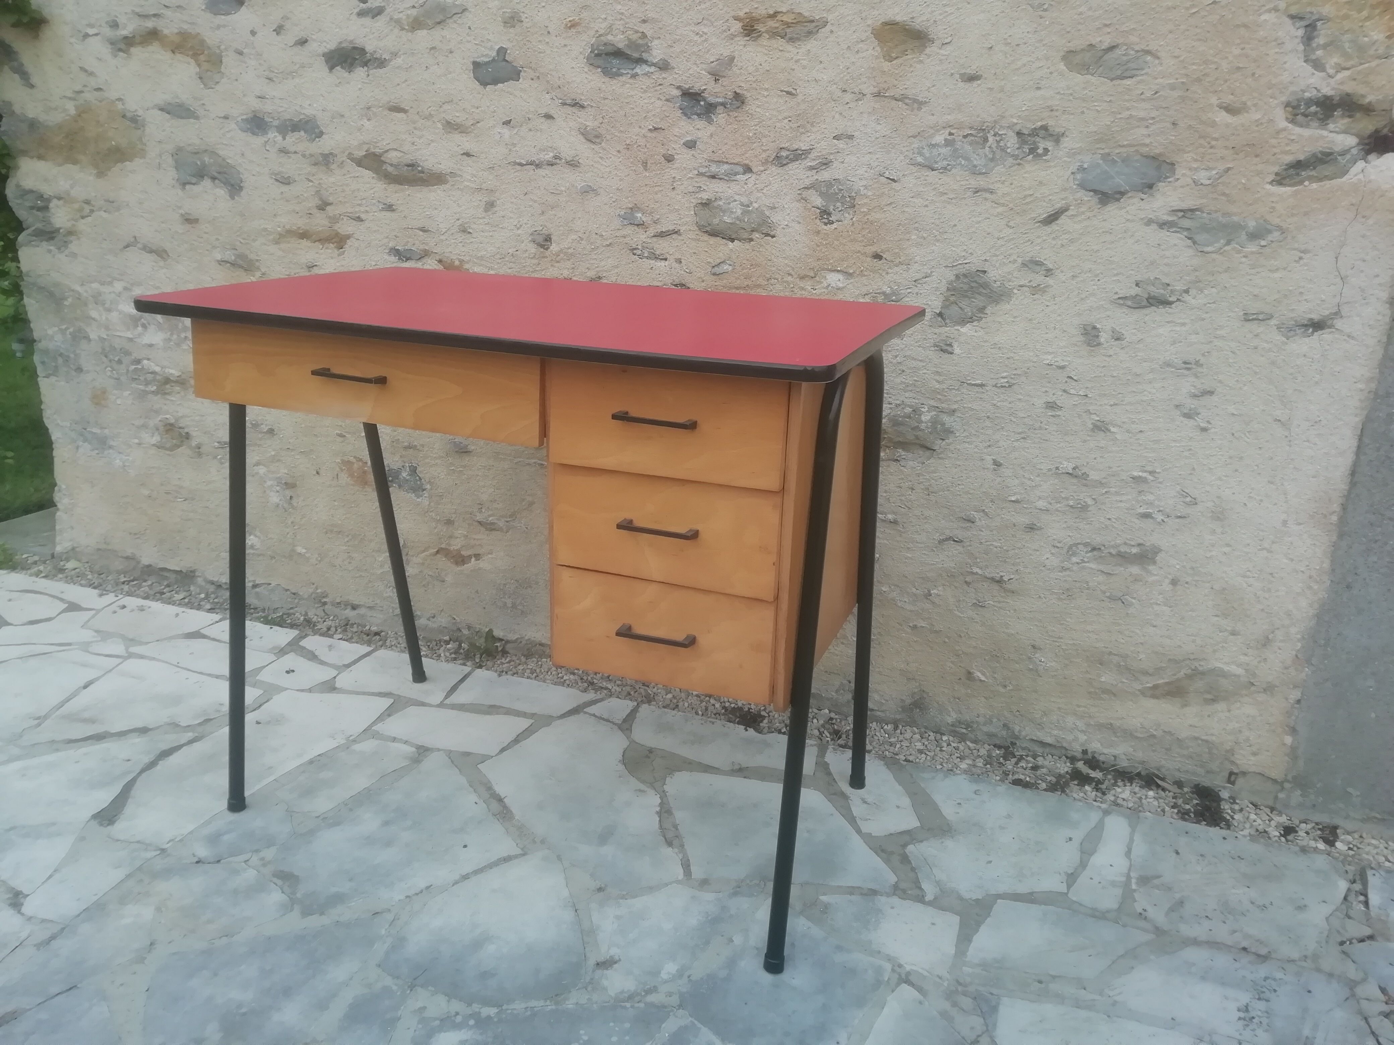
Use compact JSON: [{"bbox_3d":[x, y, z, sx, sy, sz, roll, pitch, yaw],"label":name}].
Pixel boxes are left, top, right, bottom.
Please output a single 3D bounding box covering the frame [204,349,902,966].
[{"bbox_3d":[-0.202,0.074,1.513,0.865,0.735,0.478,9,20,20],"label":"frame"}]

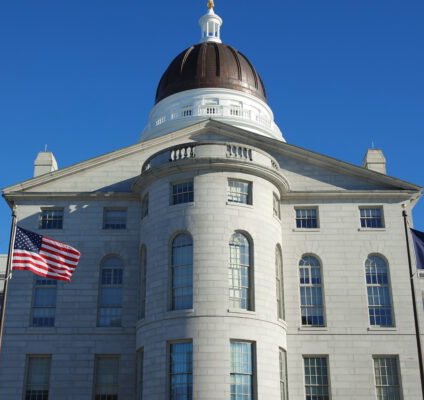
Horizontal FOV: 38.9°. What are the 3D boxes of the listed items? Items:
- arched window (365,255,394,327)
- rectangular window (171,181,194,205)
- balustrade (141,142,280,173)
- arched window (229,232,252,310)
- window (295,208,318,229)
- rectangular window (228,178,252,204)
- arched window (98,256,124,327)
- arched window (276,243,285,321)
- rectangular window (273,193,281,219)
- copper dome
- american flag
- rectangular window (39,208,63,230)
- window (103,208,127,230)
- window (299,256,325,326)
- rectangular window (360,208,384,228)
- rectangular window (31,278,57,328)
[{"bbox_3d":[10.077,5.429,36.225,1.548,4.521,0.300,0,-22,0],"label":"arched window"},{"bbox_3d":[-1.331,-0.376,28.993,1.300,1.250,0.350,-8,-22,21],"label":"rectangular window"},{"bbox_3d":[-0.031,-1.875,36.249,8.680,1.106,4.879,0,-22,0],"label":"balustrade"},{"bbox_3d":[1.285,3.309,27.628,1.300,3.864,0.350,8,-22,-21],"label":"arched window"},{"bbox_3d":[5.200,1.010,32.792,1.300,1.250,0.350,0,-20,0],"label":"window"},{"bbox_3d":[1.570,-0.394,33.721,1.435,1.533,0.300,9,-24,-22],"label":"rectangular window"},{"bbox_3d":[-6.036,5.467,36.209,1.496,4.475,0.300,0,-22,0],"label":"arched window"},{"bbox_3d":[3.741,4.640,34.147,0.300,4.492,1.509,-8,-23,19],"label":"arched window"},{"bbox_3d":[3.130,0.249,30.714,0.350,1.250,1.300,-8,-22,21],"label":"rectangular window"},{"bbox_3d":[-0.060,-14.423,74.034,13.600,9.200,13.600,0,-20,0],"label":"copper dome"},{"bbox_3d":[-6.164,1.994,22.358,2.533,2.131,0.400,0,-22,0],"label":"american flag"},{"bbox_3d":[-10.078,1.234,37.902,1.495,1.473,0.300,0,-22,0],"label":"rectangular window"},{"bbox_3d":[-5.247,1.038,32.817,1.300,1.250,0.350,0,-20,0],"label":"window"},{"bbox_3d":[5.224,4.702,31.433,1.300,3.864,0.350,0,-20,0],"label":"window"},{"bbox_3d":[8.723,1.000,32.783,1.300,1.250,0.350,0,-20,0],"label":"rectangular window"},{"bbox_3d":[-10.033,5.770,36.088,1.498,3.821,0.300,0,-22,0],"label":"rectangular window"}]

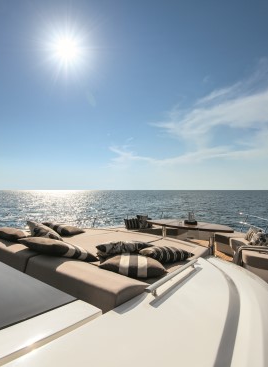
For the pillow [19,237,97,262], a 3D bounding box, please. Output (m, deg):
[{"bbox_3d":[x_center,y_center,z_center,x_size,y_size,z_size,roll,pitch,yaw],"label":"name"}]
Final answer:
[{"bbox_3d":[-0.648,0.561,1.860,0.570,0.150,0.430,7,-2,27],"label":"pillow"}]

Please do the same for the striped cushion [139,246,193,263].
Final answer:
[{"bbox_3d":[0.291,0.617,1.860,0.440,0.130,0.360,0,-2,12],"label":"striped cushion"}]

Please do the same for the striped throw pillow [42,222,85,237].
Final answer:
[{"bbox_3d":[-0.942,0.624,2.900,0.540,0.140,0.430,6,-2,24],"label":"striped throw pillow"}]

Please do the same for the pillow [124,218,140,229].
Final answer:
[{"bbox_3d":[-0.042,1.144,6.000,0.450,0.360,0.150,0,-22,0],"label":"pillow"}]

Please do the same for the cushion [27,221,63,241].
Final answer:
[{"bbox_3d":[-1.025,0.567,2.450,0.440,0.380,0.140,12,-42,16],"label":"cushion"}]

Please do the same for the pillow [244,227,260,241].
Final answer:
[{"bbox_3d":[2.559,1.097,4.600,0.420,0.380,0.150,-2,-38,49],"label":"pillow"}]

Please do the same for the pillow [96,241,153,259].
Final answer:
[{"bbox_3d":[-0.074,0.579,1.850,0.500,0.130,0.400,0,1,-9],"label":"pillow"}]

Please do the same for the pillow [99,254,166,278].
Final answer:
[{"bbox_3d":[-0.004,0.583,1.560,0.470,0.140,0.380,-1,-2,15],"label":"pillow"}]

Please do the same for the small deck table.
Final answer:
[{"bbox_3d":[1.346,1.310,5.230,2.100,0.620,0.980,-2,-2,40],"label":"small deck table"}]

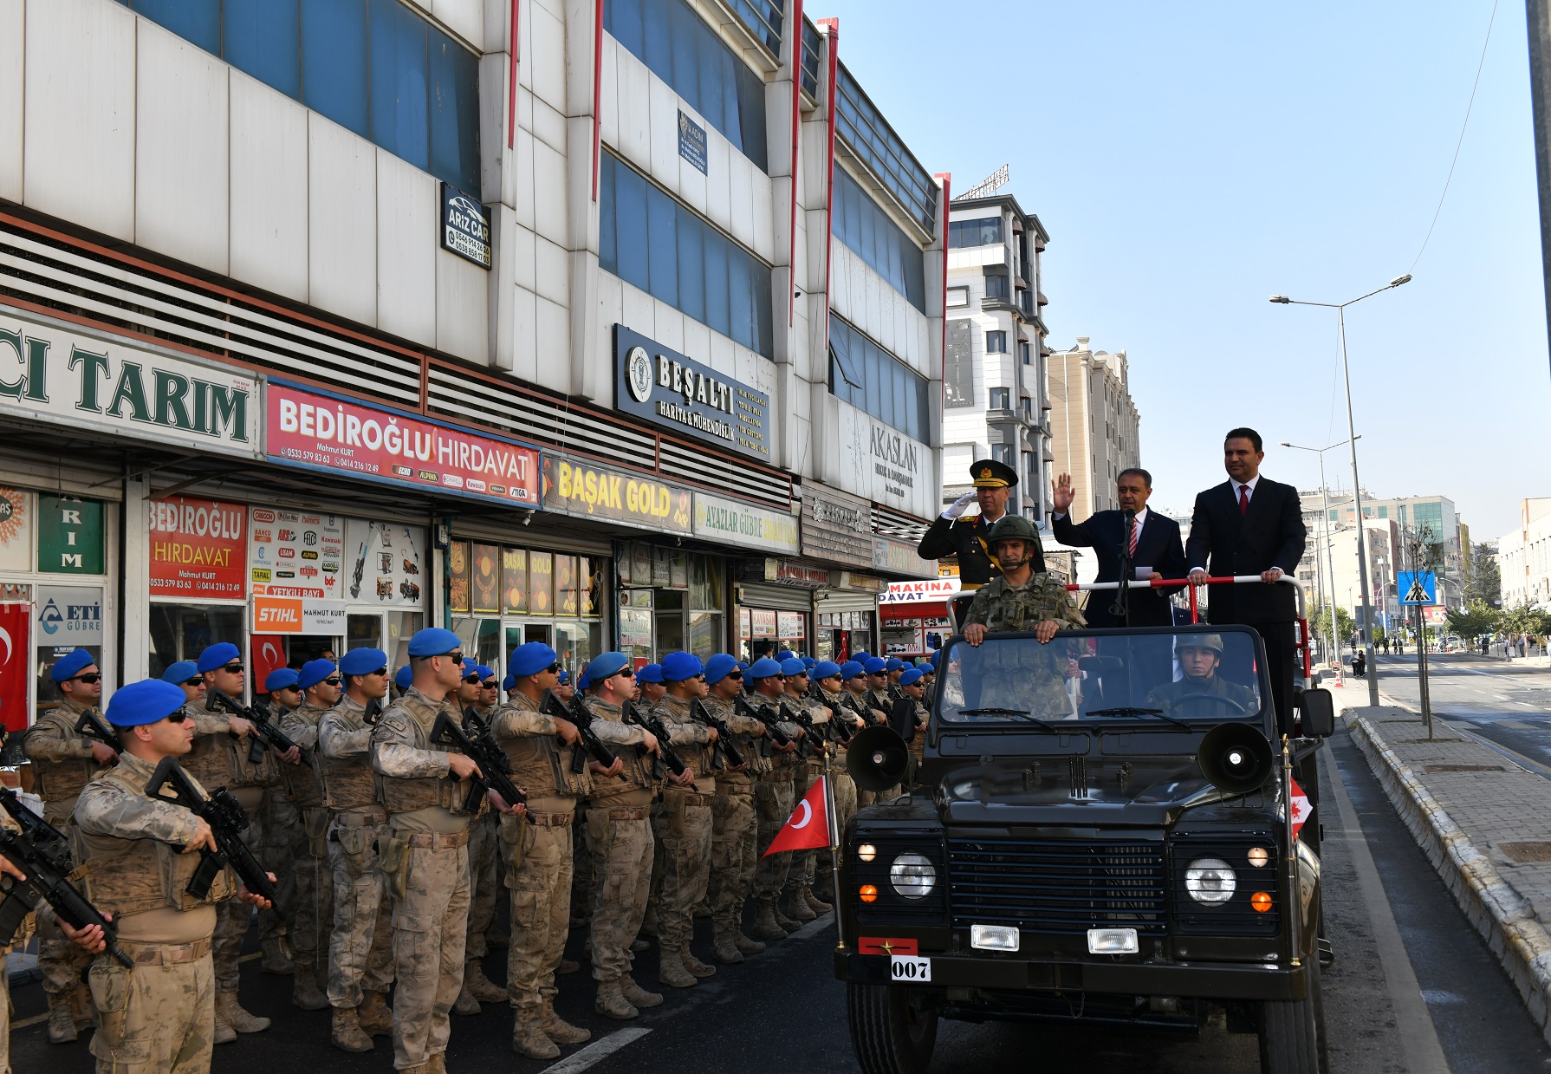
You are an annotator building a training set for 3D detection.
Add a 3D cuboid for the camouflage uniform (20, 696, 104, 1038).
[{"bbox_3d":[-3.427,1.627,7.472,0.410,1.600,0.510,-4,-5,26],"label":"camouflage uniform"}]

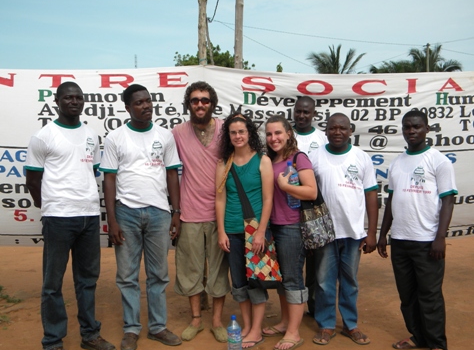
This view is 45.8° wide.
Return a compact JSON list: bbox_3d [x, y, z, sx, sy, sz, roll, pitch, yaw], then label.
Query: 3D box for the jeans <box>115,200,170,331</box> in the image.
[{"bbox_3d":[-0.644,0.620,3.850,0.370,0.930,0.280,-1,2,-13],"label":"jeans"}]

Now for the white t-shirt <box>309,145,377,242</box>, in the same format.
[{"bbox_3d":[0.740,0.117,3.980,0.510,0.670,0.300,0,4,3],"label":"white t-shirt"}]

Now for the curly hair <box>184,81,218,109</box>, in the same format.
[{"bbox_3d":[-0.255,-0.572,4.040,0.240,0.210,0.240,0,4,-3],"label":"curly hair"}]

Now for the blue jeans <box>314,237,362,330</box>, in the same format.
[{"bbox_3d":[0.726,0.709,4.020,0.350,0.770,0.270,0,2,6],"label":"blue jeans"}]

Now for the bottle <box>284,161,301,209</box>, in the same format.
[{"bbox_3d":[0.379,0.071,3.820,0.085,0.320,0.085,-6,4,0],"label":"bottle"}]

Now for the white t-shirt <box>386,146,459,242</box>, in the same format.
[{"bbox_3d":[1.268,0.133,3.820,0.470,0.640,0.290,2,5,30],"label":"white t-shirt"}]

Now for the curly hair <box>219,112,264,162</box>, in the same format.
[{"bbox_3d":[0.032,-0.270,3.940,0.320,0.350,0.260,0,2,5],"label":"curly hair"}]

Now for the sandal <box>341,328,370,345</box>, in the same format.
[{"bbox_3d":[0.835,1.139,3.960,0.100,0.075,0.260,-1,3,-31],"label":"sandal"}]

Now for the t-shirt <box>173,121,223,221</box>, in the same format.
[{"bbox_3d":[-0.278,-0.040,4.050,0.430,0.720,0.260,0,4,-3],"label":"t-shirt"}]

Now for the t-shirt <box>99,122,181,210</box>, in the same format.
[{"bbox_3d":[-0.680,-0.066,3.920,0.540,0.610,0.280,-1,4,-15],"label":"t-shirt"}]

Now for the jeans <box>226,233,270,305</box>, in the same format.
[{"bbox_3d":[0.077,0.610,3.940,0.300,0.550,0.250,1,2,13],"label":"jeans"}]

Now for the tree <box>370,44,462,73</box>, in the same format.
[{"bbox_3d":[12.800,-5.400,40.000,7.000,8.000,6.500,0,4,0],"label":"tree"}]

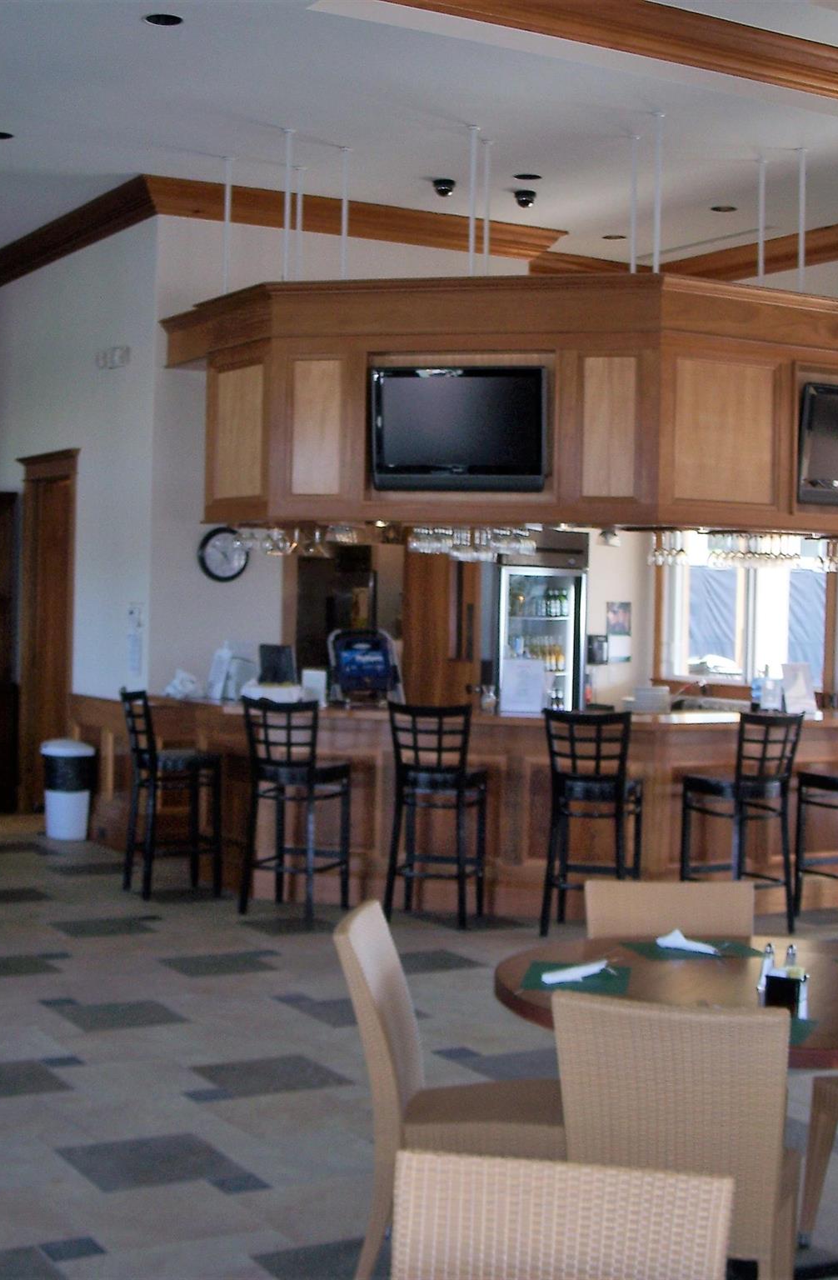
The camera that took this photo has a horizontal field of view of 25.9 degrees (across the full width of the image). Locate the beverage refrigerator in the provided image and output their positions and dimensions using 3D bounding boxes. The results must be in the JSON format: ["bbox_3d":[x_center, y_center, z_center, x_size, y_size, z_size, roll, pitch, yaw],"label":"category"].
[{"bbox_3d":[0.655,0.309,12.841,0.740,2.060,0.740,0,2,-30],"label":"beverage refrigerator"}]

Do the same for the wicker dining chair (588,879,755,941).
[{"bbox_3d":[0.720,1.132,4.991,0.480,0.870,0.630,1,2,0],"label":"wicker dining chair"}]

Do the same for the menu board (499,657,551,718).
[{"bbox_3d":[0.516,0.234,9.000,0.220,0.285,0.060,1,1,15],"label":"menu board"}]

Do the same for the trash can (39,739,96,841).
[{"bbox_3d":[-2.375,0.991,12.297,0.360,0.670,0.360,1,2,0],"label":"trash can"}]

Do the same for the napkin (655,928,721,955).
[{"bbox_3d":[0.681,0.754,4.571,0.175,0.045,0.065,2,2,36],"label":"napkin"}]

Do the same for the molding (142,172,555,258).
[{"bbox_3d":[-0.372,-2.687,11.708,3.110,0.210,0.190,0,2,-30],"label":"molding"}]

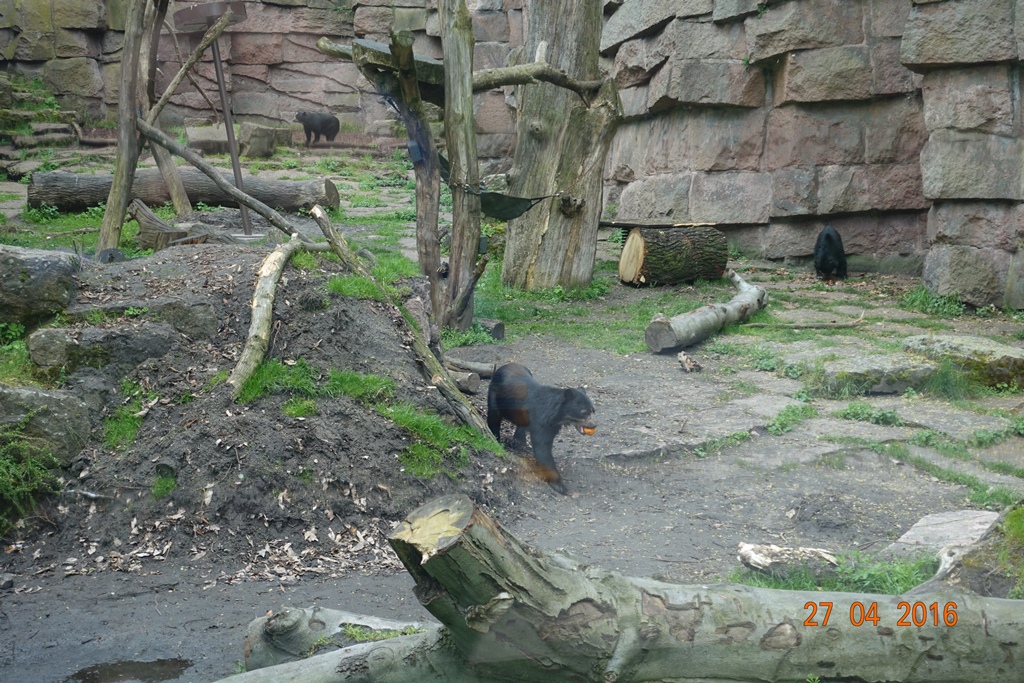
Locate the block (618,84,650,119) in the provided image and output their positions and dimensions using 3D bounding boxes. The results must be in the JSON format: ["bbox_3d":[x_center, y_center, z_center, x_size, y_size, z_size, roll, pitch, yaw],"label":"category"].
[{"bbox_3d":[1.872,-3.668,25.200,0.450,0.508,0.500,5,10,30],"label":"block"}]

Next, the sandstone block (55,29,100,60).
[{"bbox_3d":[-9.553,-6.530,36.300,0.970,0.674,0.600,-2,9,-12],"label":"sandstone block"}]

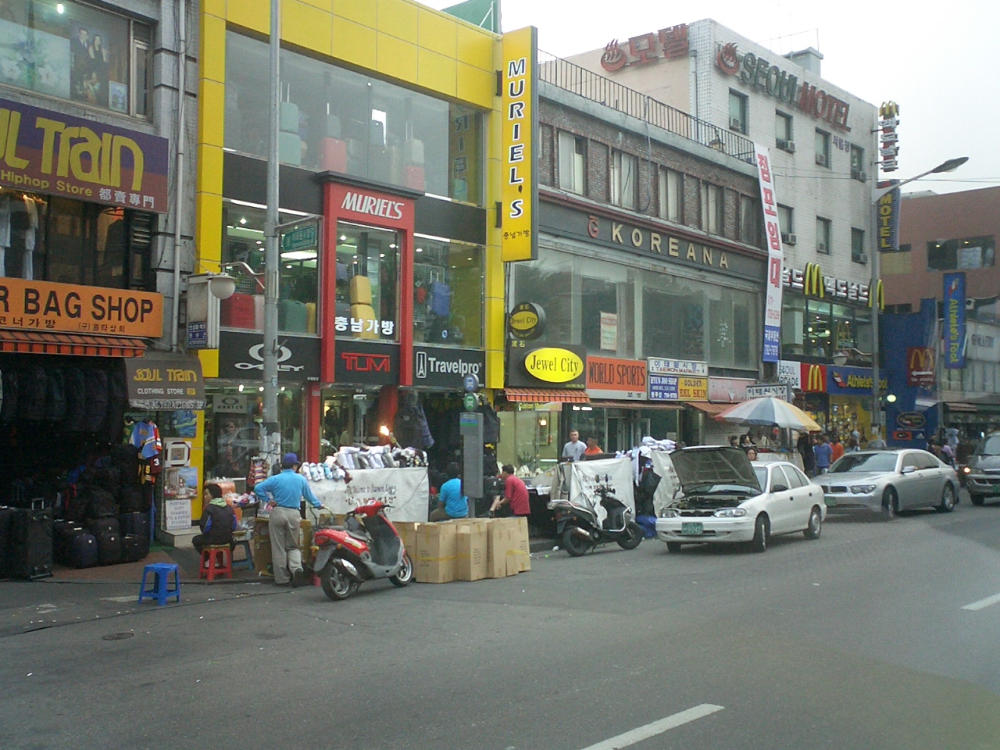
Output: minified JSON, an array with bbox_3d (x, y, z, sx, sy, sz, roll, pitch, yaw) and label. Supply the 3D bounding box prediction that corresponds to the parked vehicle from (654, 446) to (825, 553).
[{"bbox_3d":[4.200,2.089,18.220,1.640,1.580,4.120,-1,-3,36],"label":"parked vehicle"}]

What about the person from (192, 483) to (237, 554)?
[{"bbox_3d":[-3.709,2.010,13.817,0.520,1.180,0.700,1,-3,-25],"label":"person"}]

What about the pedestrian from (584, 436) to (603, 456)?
[{"bbox_3d":[1.994,2.148,22.795,0.480,1.580,0.320,0,-2,-5],"label":"pedestrian"}]

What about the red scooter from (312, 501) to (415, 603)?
[{"bbox_3d":[-1.575,2.075,12.820,0.660,1.120,1.790,-1,-3,33],"label":"red scooter"}]

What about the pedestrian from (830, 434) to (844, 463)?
[{"bbox_3d":[9.310,2.450,29.500,0.500,1.680,0.350,-1,-3,34],"label":"pedestrian"}]

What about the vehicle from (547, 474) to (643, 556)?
[{"bbox_3d":[1.600,2.237,17.120,1.900,1.240,0.700,3,-3,-44],"label":"vehicle"}]

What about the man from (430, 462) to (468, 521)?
[{"bbox_3d":[-0.795,2.004,16.427,0.640,1.300,0.500,-2,-3,38],"label":"man"}]

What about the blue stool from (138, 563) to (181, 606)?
[{"bbox_3d":[-3.890,2.396,12.250,0.340,0.430,0.340,-1,-3,38],"label":"blue stool"}]

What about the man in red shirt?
[{"bbox_3d":[0.148,2.052,16.977,0.780,1.260,0.500,0,-2,8],"label":"man in red shirt"}]

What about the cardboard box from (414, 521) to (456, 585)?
[{"bbox_3d":[-0.836,2.337,14.130,0.380,0.770,0.380,-1,-3,37],"label":"cardboard box"}]

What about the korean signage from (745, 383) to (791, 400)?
[{"bbox_3d":[6.750,0.471,27.000,1.250,0.480,0.200,-2,-3,43],"label":"korean signage"}]

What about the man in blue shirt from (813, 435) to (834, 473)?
[{"bbox_3d":[8.535,2.390,28.206,0.480,1.620,0.320,-1,-3,25],"label":"man in blue shirt"}]

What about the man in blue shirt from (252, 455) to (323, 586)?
[{"bbox_3d":[-2.670,1.821,13.550,0.800,1.690,0.450,0,-2,14],"label":"man in blue shirt"}]

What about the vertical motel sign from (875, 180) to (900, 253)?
[{"bbox_3d":[14.740,-6.066,40.511,0.850,2.750,0.250,-2,-3,42],"label":"vertical motel sign"}]

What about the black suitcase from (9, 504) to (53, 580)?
[{"bbox_3d":[-6.032,2.169,13.834,0.370,0.860,0.370,-1,-3,32],"label":"black suitcase"}]

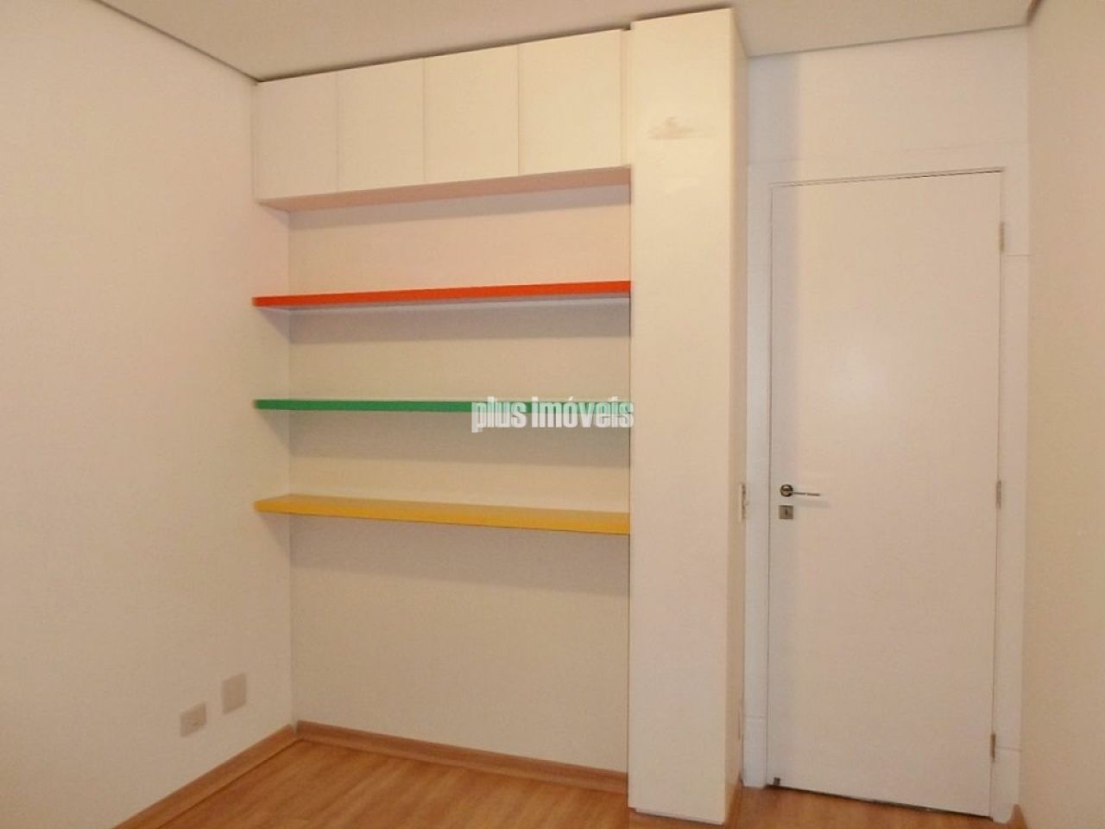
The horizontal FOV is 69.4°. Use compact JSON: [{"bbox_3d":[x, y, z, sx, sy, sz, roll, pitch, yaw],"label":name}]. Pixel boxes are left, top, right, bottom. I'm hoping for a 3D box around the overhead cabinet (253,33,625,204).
[{"bbox_3d":[-0.402,-0.996,2.815,1.408,0.424,0.215,1,2,19],"label":"overhead cabinet"}]

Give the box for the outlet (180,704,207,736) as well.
[{"bbox_3d":[-1.210,1.034,2.701,0.010,0.074,0.113,1,2,21],"label":"outlet"}]

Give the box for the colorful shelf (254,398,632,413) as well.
[{"bbox_3d":[-0.392,-0.030,2.826,1.427,0.035,0.215,1,2,19],"label":"colorful shelf"}]

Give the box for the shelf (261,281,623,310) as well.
[{"bbox_3d":[-0.395,-0.410,2.829,1.425,0.034,0.215,1,2,19],"label":"shelf"}]

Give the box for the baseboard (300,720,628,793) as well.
[{"bbox_3d":[-0.370,1.274,2.976,1.385,0.072,0.016,1,2,19],"label":"baseboard"}]

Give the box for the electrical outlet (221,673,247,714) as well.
[{"bbox_3d":[-1.142,1.004,2.875,0.010,0.117,0.114,1,2,21],"label":"electrical outlet"}]

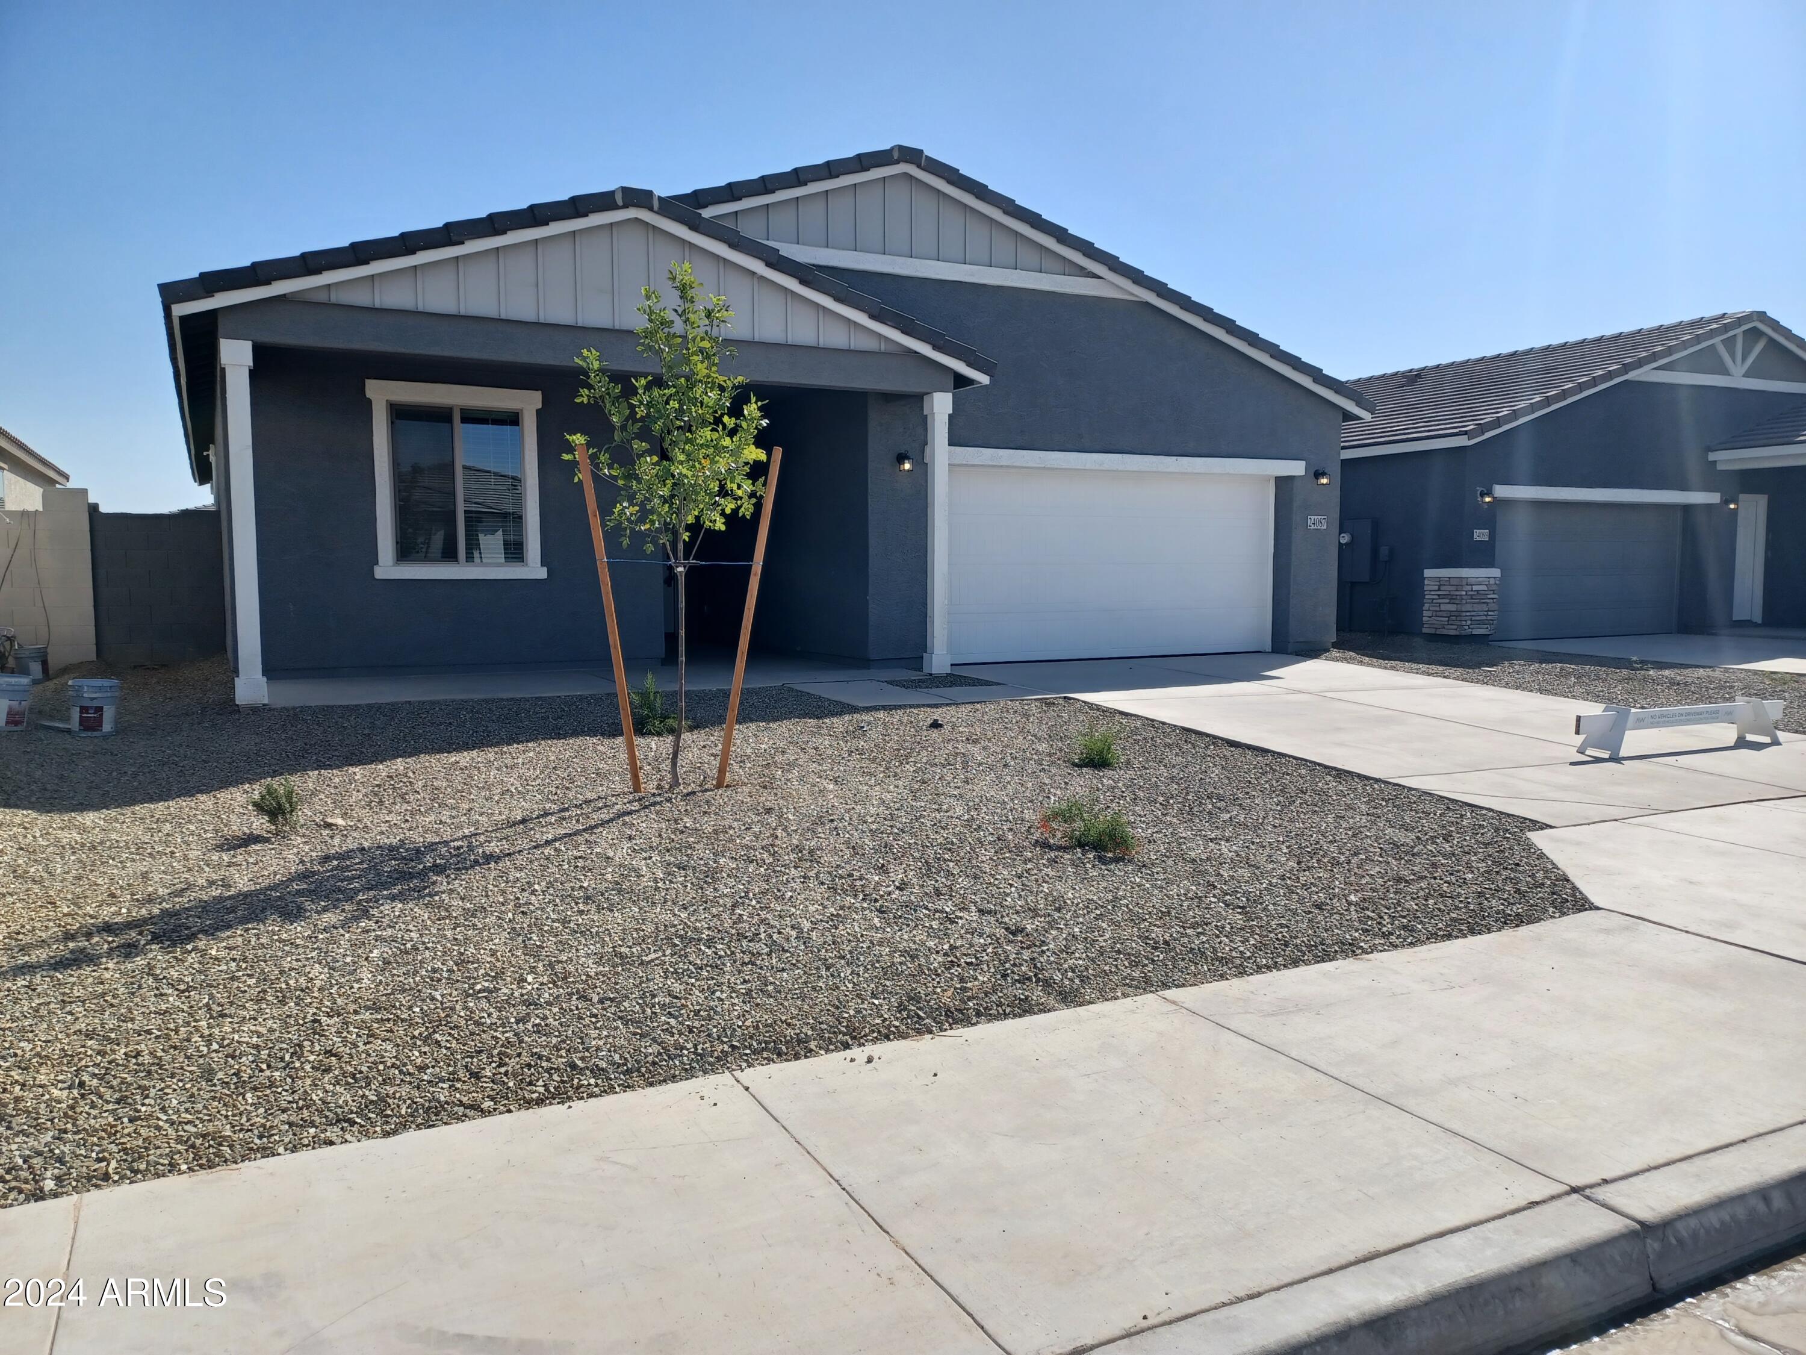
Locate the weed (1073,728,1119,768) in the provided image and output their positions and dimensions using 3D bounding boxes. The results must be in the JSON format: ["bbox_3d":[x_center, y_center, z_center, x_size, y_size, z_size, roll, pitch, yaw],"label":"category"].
[{"bbox_3d":[1.270,0.443,8.589,0.310,0.250,0.290,0,5,0],"label":"weed"}]

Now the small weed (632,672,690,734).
[{"bbox_3d":[-1.753,0.167,9.372,0.420,0.430,0.380,0,5,0],"label":"small weed"}]

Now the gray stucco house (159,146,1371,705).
[{"bbox_3d":[-4.500,-3.369,21.680,12.970,5.190,21.100,-3,6,-28],"label":"gray stucco house"}]

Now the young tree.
[{"bbox_3d":[-1.363,-0.852,7.472,1.150,2.990,1.100,0,5,0],"label":"young tree"}]

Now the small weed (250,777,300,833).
[{"bbox_3d":[-3.087,0.623,6.408,0.235,0.270,0.220,0,5,0],"label":"small weed"}]

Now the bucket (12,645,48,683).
[{"bbox_3d":[-8.825,-0.149,13.184,0.300,0.370,0.300,0,5,0],"label":"bucket"}]

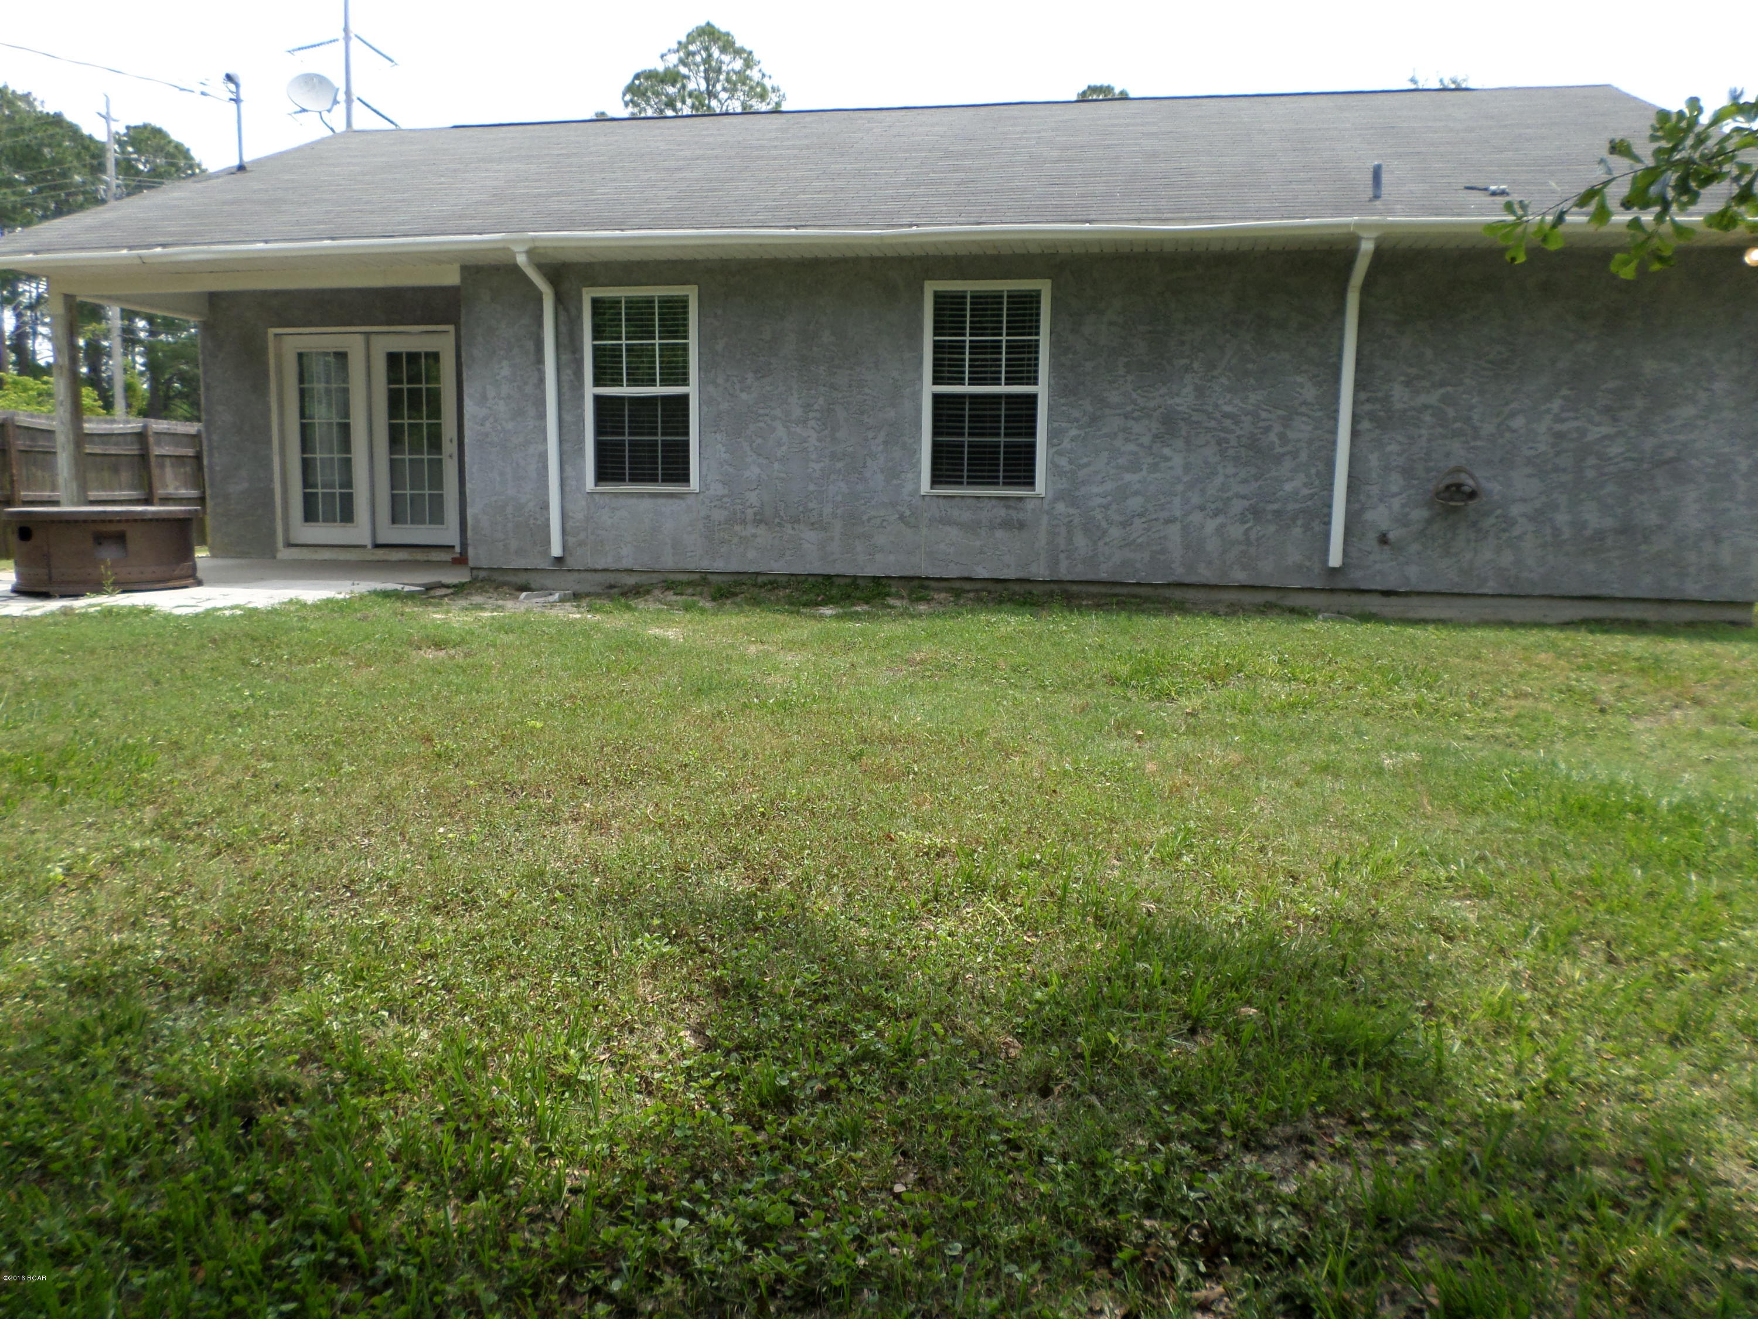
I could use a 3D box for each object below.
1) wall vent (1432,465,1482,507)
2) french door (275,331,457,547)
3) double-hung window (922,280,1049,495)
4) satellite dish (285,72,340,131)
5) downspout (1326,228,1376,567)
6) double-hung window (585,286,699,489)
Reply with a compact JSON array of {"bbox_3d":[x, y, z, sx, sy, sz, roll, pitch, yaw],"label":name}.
[{"bbox_3d":[4.022,-1.203,8.828,0.310,0.280,0.150,2,8,10],"label":"wall vent"},{"bbox_3d":[-4.962,-2.131,12.302,1.905,2.101,0.130,2,8,10],"label":"french door"},{"bbox_3d":[0.790,-1.996,9.393,0.930,1.560,0.100,2,8,10],"label":"double-hung window"},{"bbox_3d":[-6.604,-6.492,14.799,0.580,0.660,0.480,-6,10,-43],"label":"satellite dish"},{"bbox_3d":[3.241,-1.714,8.704,0.095,2.190,0.520,2,8,10],"label":"downspout"},{"bbox_3d":[-1.836,-2.084,9.865,0.924,1.568,0.100,2,8,10],"label":"double-hung window"}]

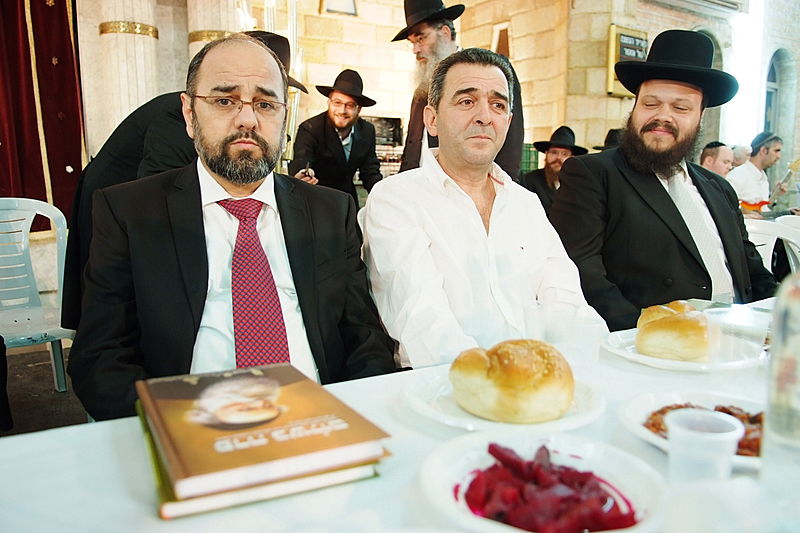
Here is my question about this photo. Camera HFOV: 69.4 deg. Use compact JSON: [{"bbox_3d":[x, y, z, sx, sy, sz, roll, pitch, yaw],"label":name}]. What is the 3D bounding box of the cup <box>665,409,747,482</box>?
[{"bbox_3d":[0.271,0.176,0.518,0.068,0.071,0.068,1,7,0],"label":"cup"}]

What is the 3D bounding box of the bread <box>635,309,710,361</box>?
[{"bbox_3d":[0.479,0.109,0.990,0.130,0.076,0.105,4,8,25],"label":"bread"}]

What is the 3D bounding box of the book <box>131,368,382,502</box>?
[{"bbox_3d":[-0.161,0.160,0.615,0.183,0.022,0.258,-3,8,-31],"label":"book"}]

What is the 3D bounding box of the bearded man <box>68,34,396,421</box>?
[{"bbox_3d":[-0.244,0.236,0.976,0.560,1.278,0.750,-2,8,-23],"label":"bearded man"}]

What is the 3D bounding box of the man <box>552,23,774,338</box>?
[{"bbox_3d":[0.736,0.124,1.422,0.580,1.427,0.750,-1,7,-15],"label":"man"}]

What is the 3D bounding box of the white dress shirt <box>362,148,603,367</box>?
[{"bbox_3d":[0.161,0.045,1.180,0.500,0.562,0.360,-1,8,-19],"label":"white dress shirt"}]

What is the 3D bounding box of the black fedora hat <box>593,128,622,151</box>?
[{"bbox_3d":[1.506,-0.879,4.000,0.330,0.140,0.360,1,7,0],"label":"black fedora hat"}]

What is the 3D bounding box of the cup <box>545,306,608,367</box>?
[{"bbox_3d":[0.299,0.116,0.964,0.075,0.080,0.075,1,7,0],"label":"cup"}]

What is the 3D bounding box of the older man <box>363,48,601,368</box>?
[{"bbox_3d":[0.182,0.216,1.125,0.540,1.298,0.750,-1,8,-19],"label":"older man"}]

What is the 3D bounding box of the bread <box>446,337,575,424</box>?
[{"bbox_3d":[0.134,0.130,0.729,0.147,0.090,0.120,1,7,0],"label":"bread"}]

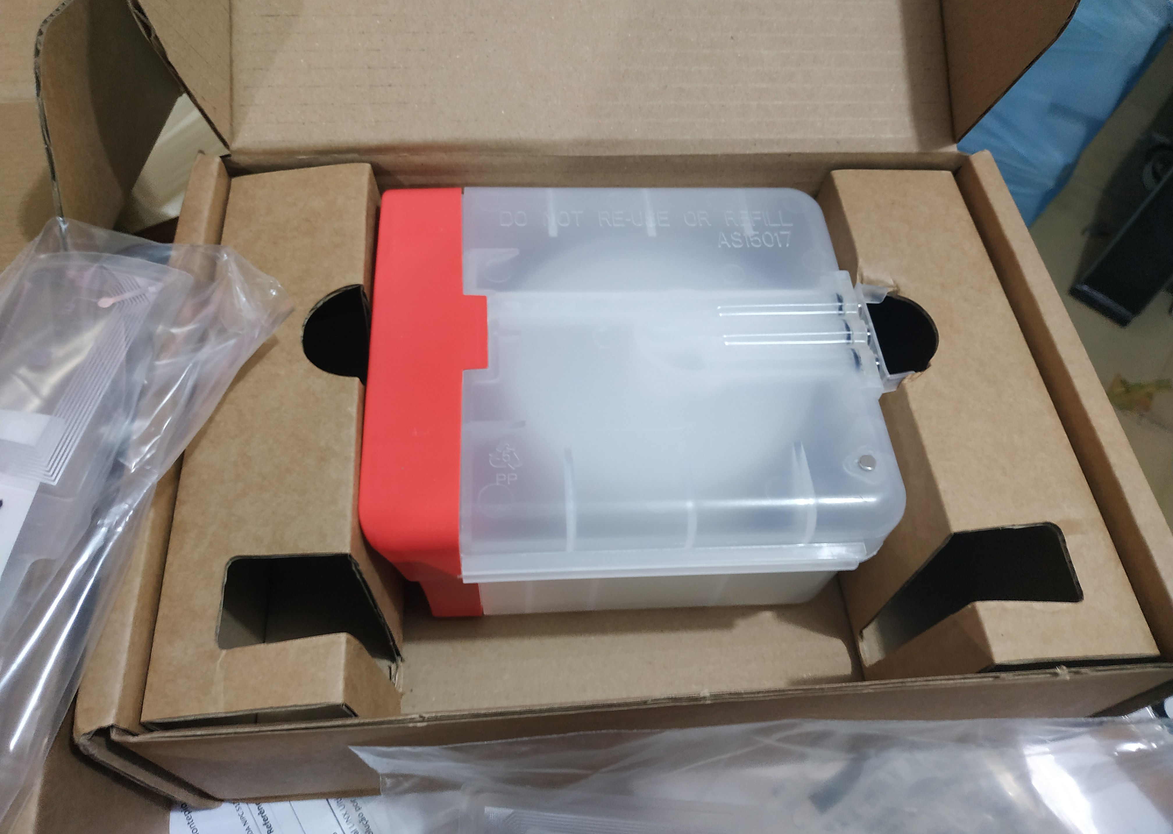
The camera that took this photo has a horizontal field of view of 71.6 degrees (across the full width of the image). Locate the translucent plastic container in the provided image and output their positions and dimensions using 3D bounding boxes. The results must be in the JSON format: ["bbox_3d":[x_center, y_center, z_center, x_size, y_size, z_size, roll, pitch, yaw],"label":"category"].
[{"bbox_3d":[0.012,-0.004,0.294,0.165,0.088,0.137,-2,60,-5],"label":"translucent plastic container"}]

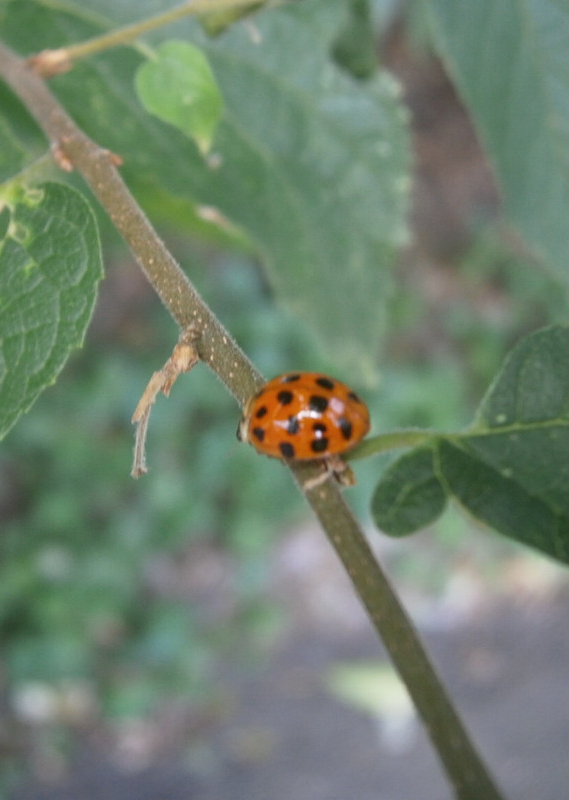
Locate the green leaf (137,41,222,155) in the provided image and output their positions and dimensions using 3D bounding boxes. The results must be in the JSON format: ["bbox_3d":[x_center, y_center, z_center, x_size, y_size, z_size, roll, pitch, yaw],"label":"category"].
[{"bbox_3d":[-0.006,-0.019,0.090,0.005,0.007,0.001,-29,7,-14],"label":"green leaf"}]

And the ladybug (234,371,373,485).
[{"bbox_3d":[0.001,0.001,0.077,0.007,0.004,0.005,-3,43,18],"label":"ladybug"}]

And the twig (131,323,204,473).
[{"bbox_3d":[-0.007,0.000,0.080,0.002,0.009,0.002,21,7,2],"label":"twig"}]

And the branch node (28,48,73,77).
[{"bbox_3d":[-0.014,-0.021,0.088,0.003,0.002,0.002,-14,15,3],"label":"branch node"}]

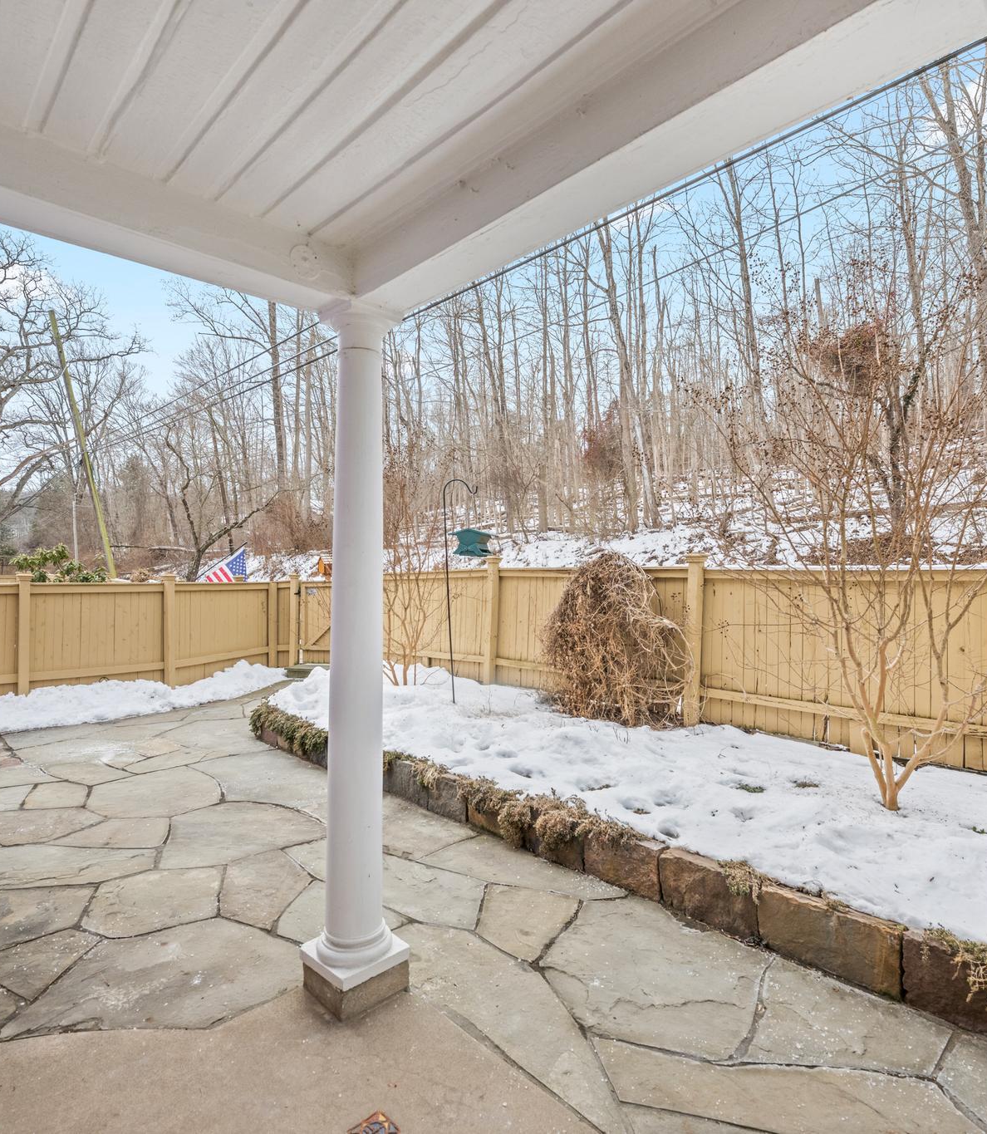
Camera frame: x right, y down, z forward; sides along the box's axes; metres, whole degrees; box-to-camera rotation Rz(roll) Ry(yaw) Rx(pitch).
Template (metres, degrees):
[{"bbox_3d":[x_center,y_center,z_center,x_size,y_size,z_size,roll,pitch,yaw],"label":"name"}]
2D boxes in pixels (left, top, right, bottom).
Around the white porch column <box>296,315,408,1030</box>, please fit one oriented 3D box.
[{"bbox_3d":[-0.488,0.287,2.335,0.273,2.375,0.273,0,0,-43],"label":"white porch column"}]

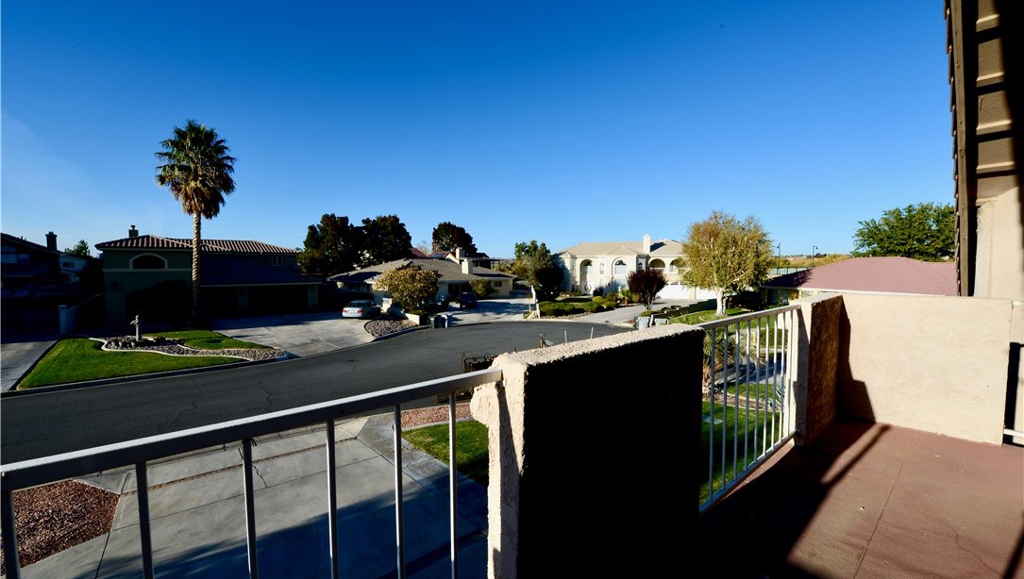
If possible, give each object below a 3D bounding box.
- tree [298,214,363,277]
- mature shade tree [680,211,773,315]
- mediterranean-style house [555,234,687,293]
[{"bbox_3d":[-28.159,-5.278,61.796,9.070,12.600,9.070,0,3,0],"label":"tree"},{"bbox_3d":[20.152,-2.450,37.421,7.630,9.850,7.630,0,3,0],"label":"mature shade tree"},{"bbox_3d":[19.422,-3.689,64.519,21.000,8.900,14.000,2,4,24],"label":"mediterranean-style house"}]

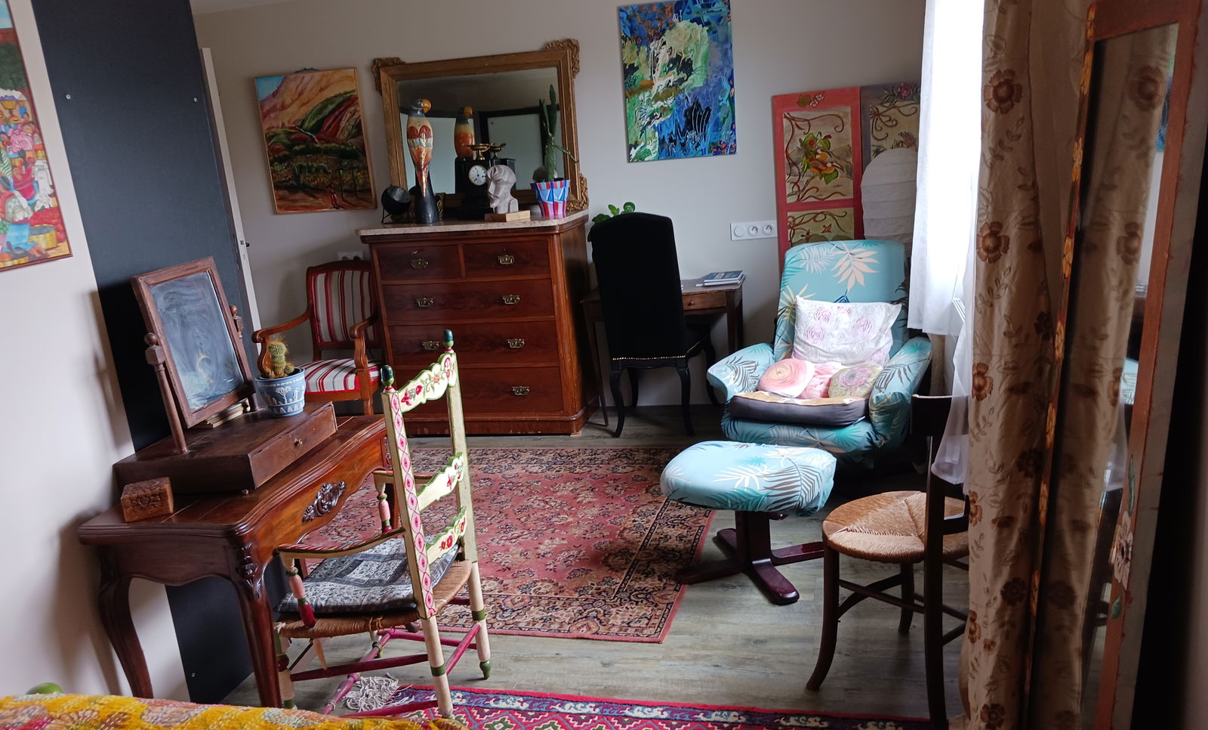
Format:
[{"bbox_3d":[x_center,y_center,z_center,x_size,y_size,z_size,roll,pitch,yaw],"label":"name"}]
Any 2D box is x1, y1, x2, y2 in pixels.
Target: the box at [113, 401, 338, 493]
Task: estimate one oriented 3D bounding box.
[{"bbox_3d":[-0.938,0.210,2.414,0.325,0.093,0.422,-2,15,14],"label":"box"}]

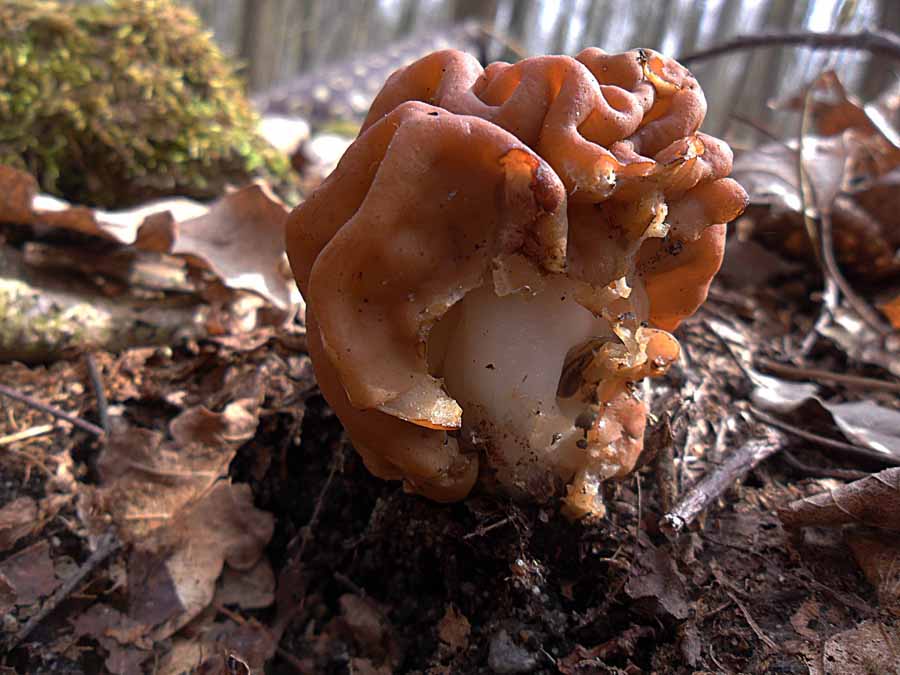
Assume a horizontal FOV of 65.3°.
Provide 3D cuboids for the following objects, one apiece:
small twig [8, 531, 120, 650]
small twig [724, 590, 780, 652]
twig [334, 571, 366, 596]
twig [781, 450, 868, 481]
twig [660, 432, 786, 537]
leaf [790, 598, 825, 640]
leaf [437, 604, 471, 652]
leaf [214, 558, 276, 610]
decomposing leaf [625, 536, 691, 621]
[{"bbox_3d":[-0.095,0.062,0.176,0.004,0.003,0.040,7,24,9],"label":"small twig"},{"bbox_3d":[0.076,0.071,0.176,0.002,0.002,0.020,-4,25,-15],"label":"small twig"},{"bbox_3d":[-0.026,0.063,0.181,0.011,0.002,0.002,23,31,38],"label":"twig"},{"bbox_3d":[0.130,0.044,0.244,0.027,0.002,0.003,16,27,27],"label":"twig"},{"bbox_3d":[0.093,0.047,0.233,0.075,0.006,0.007,-18,31,-39],"label":"twig"},{"bbox_3d":[0.090,0.071,0.178,0.007,0.002,0.013,23,42,22],"label":"leaf"},{"bbox_3d":[0.001,0.070,0.169,0.008,0.002,0.012,-3,39,-9],"label":"leaf"},{"bbox_3d":[-0.052,0.063,0.179,0.015,0.004,0.015,-9,40,-15],"label":"leaf"},{"bbox_3d":[0.054,0.064,0.189,0.016,0.005,0.024,-3,39,-8],"label":"decomposing leaf"}]

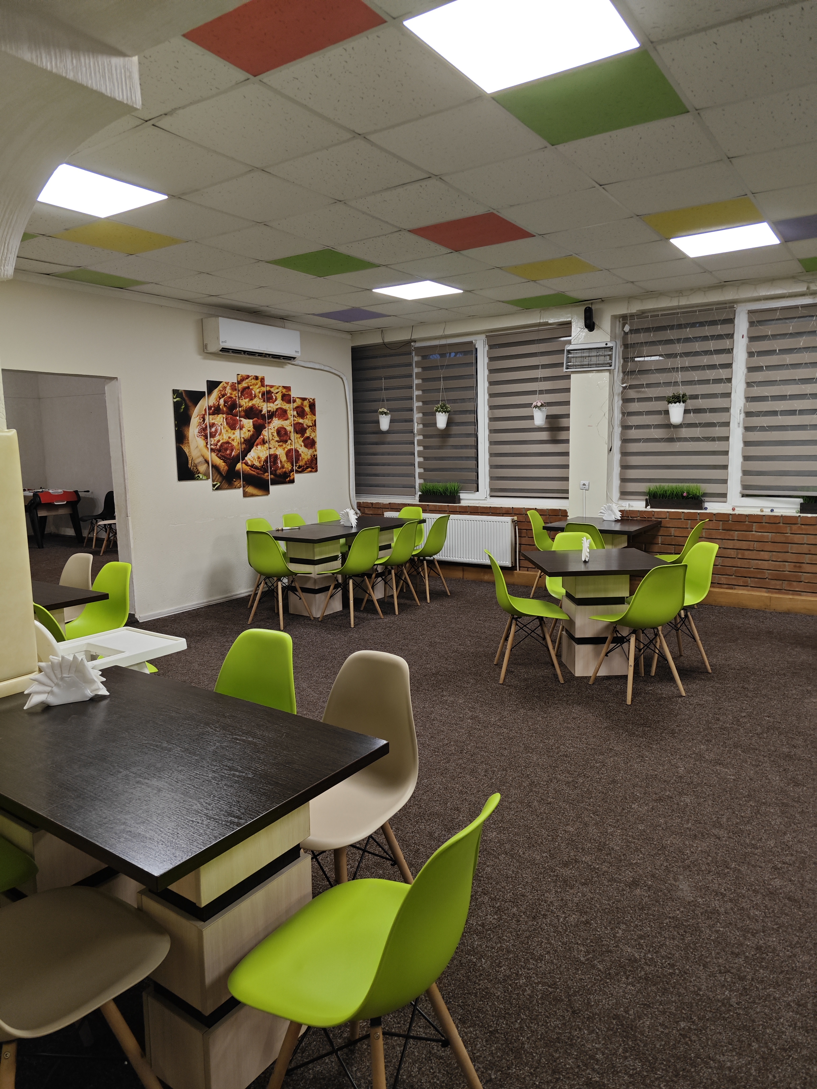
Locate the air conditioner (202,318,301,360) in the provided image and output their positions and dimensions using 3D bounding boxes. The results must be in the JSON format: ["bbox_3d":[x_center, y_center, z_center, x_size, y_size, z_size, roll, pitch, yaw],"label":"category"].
[{"bbox_3d":[-1.485,-1.966,6.993,0.215,0.292,1.055,4,10,34],"label":"air conditioner"}]

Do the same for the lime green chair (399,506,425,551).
[{"bbox_3d":[-0.069,0.027,7.573,0.450,0.805,0.520,3,9,27],"label":"lime green chair"}]

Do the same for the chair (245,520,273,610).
[{"bbox_3d":[-1.248,0.172,6.753,0.510,0.805,0.455,5,9,36],"label":"chair"}]

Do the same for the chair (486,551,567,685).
[{"bbox_3d":[0.740,0.427,4.587,0.515,0.800,0.455,-1,8,2],"label":"chair"}]

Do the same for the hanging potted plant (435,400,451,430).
[{"bbox_3d":[0.358,-1.357,7.641,0.195,0.285,0.195,-1,8,0],"label":"hanging potted plant"}]

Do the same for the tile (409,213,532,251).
[{"bbox_3d":[0.396,-1.911,4.399,0.590,0.020,0.590,4,10,34],"label":"tile"}]

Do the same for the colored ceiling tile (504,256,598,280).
[{"bbox_3d":[1.075,-2.060,5.402,0.585,0.018,0.585,4,10,34],"label":"colored ceiling tile"}]

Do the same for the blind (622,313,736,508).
[{"bbox_3d":[2.369,-1.223,6.479,0.940,1.667,0.060,4,9,34],"label":"blind"}]

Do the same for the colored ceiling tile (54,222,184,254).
[{"bbox_3d":[-1.767,-1.875,4.428,0.590,0.020,0.590,4,10,34],"label":"colored ceiling tile"}]

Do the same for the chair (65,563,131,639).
[{"bbox_3d":[-1.822,0.537,4.123,0.455,0.805,0.510,4,9,34],"label":"chair"}]

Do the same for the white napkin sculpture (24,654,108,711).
[{"bbox_3d":[-1.045,0.407,2.205,0.230,0.140,0.075,-5,9,-28],"label":"white napkin sculpture"}]

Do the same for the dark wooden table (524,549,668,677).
[{"bbox_3d":[1.206,0.453,4.681,0.800,0.720,0.800,-1,8,-3],"label":"dark wooden table"}]

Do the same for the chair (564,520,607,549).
[{"bbox_3d":[1.540,0.190,6.205,0.450,0.805,0.520,4,9,30],"label":"chair"}]

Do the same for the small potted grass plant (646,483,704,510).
[{"bbox_3d":[2.394,-0.435,6.506,0.490,0.230,0.130,4,10,34],"label":"small potted grass plant"}]

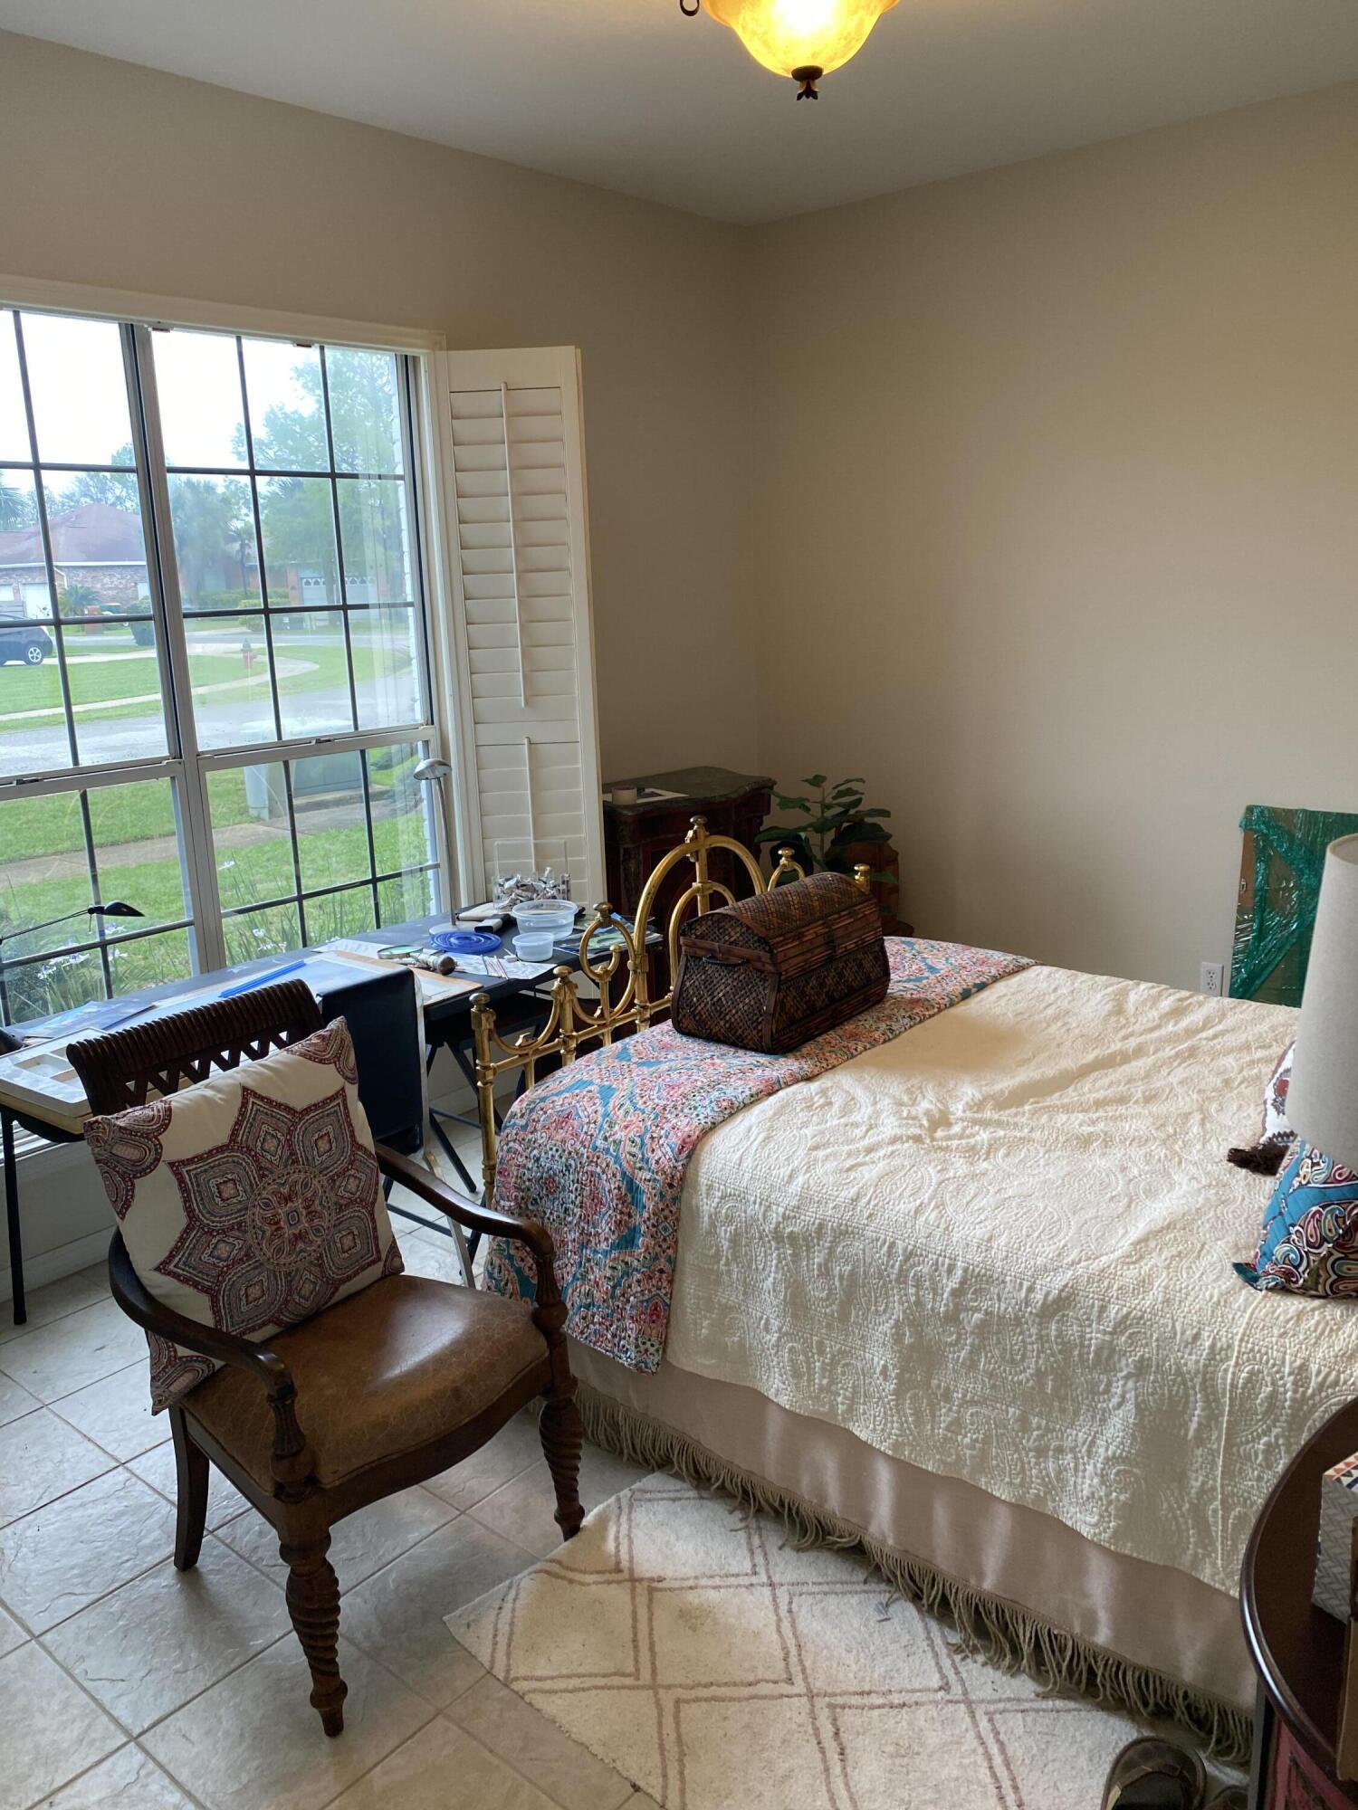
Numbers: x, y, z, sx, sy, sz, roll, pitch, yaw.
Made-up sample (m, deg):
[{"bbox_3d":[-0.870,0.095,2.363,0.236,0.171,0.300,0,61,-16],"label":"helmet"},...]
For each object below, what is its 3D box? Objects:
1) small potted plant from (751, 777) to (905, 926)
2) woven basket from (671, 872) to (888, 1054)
[{"bbox_3d":[0.481,-0.181,4.385,0.430,0.480,0.450,-2,14,0],"label":"small potted plant"},{"bbox_3d":[0.223,0.105,2.998,0.287,0.285,0.430,10,18,39],"label":"woven basket"}]

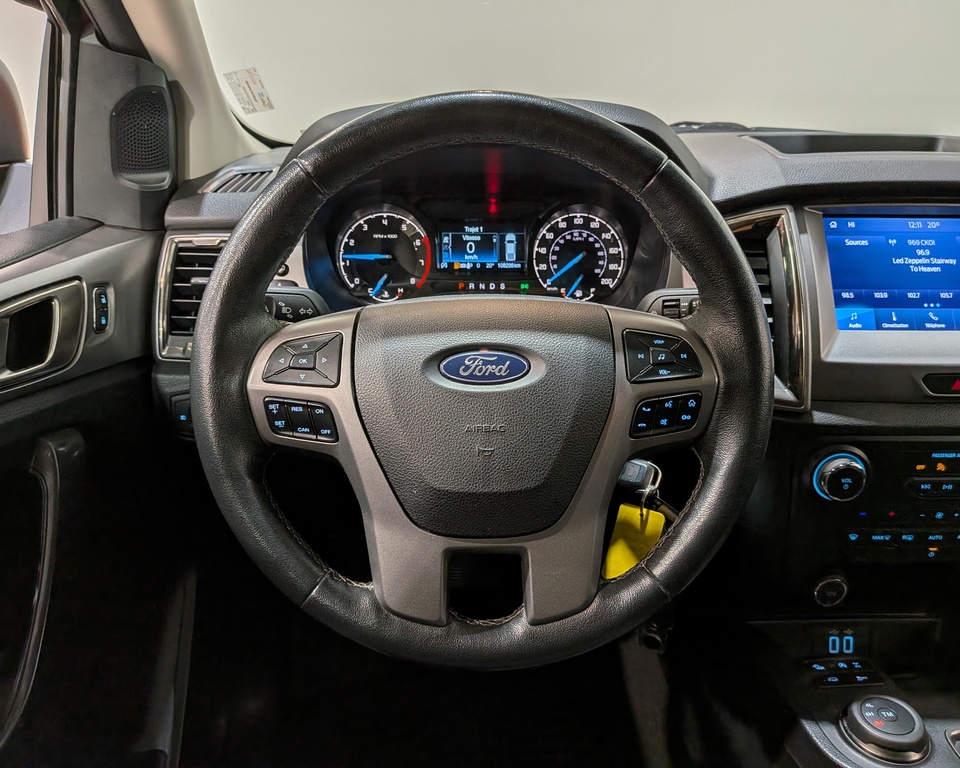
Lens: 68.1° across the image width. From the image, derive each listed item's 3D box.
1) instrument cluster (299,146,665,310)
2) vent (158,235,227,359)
[{"bbox_3d":[0.004,-0.145,0.675,0.345,0.168,0.090,0,3,0],"label":"instrument cluster"},{"bbox_3d":[-0.254,-0.080,0.660,0.083,0.117,0.040,0,-6,0],"label":"vent"}]

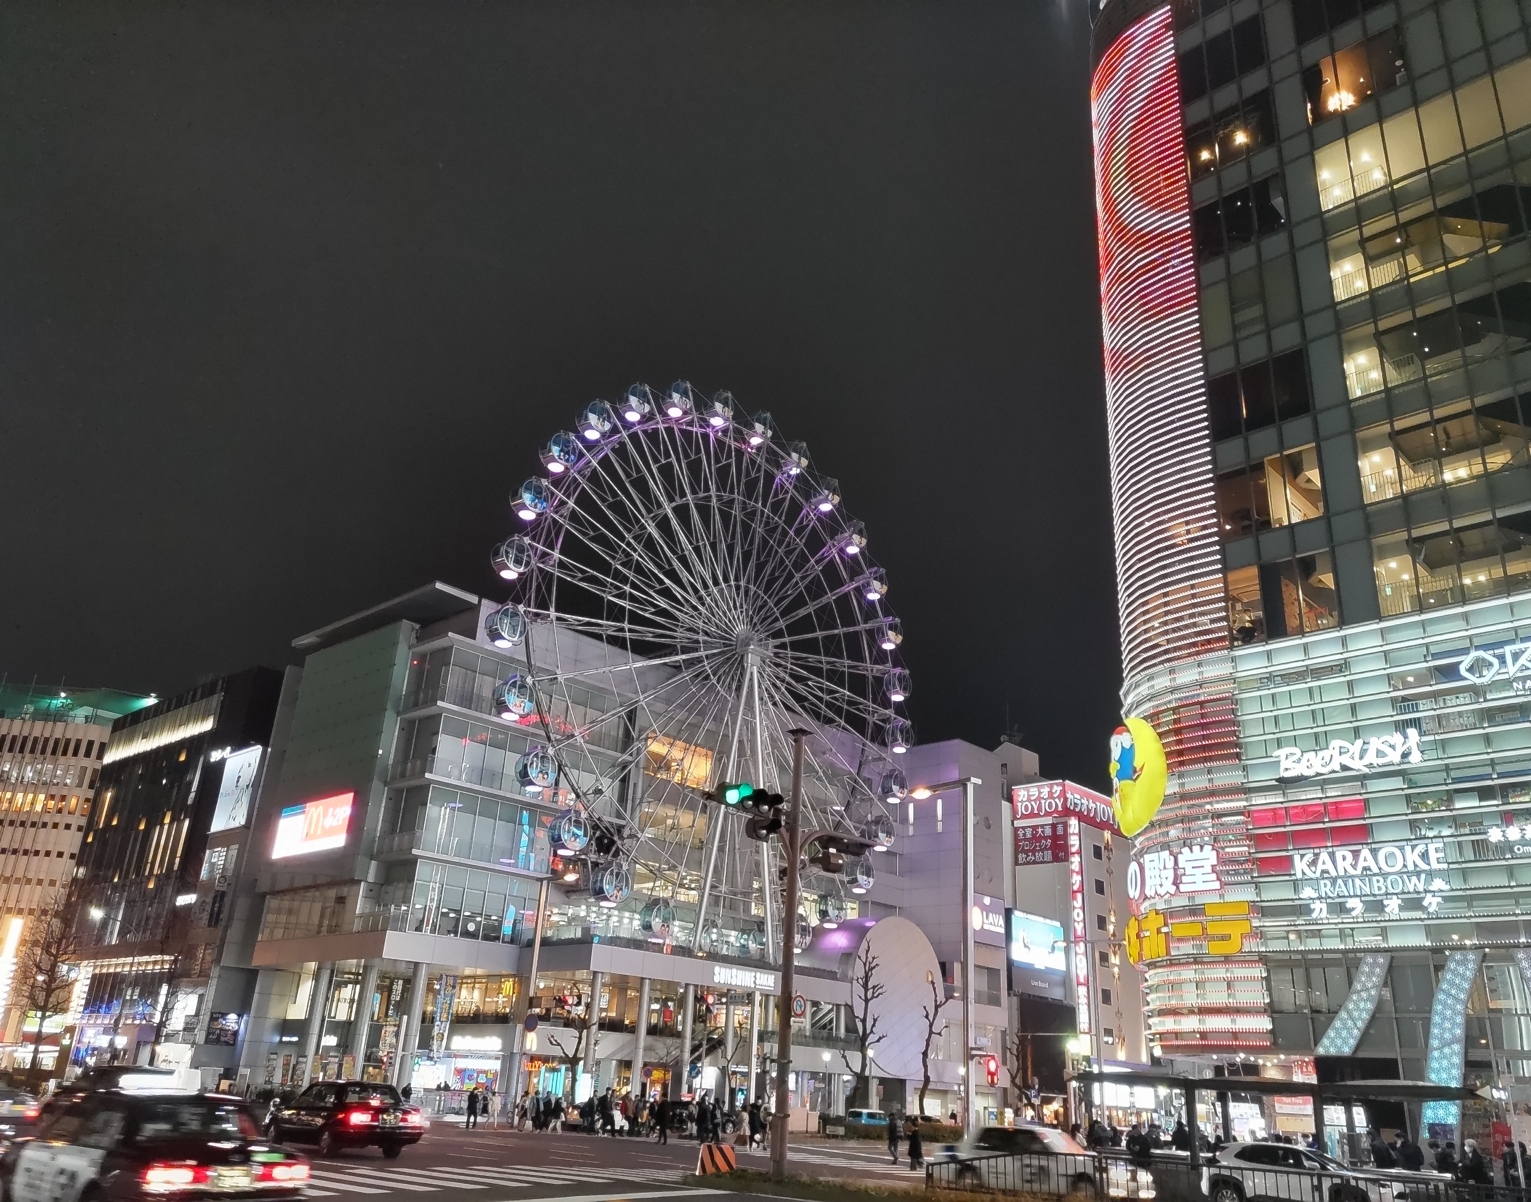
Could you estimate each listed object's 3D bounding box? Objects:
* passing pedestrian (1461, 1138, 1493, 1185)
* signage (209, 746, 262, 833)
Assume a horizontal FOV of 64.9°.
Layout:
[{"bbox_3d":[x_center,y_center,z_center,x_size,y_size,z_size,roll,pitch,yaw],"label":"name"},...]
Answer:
[{"bbox_3d":[14.022,11.492,23.690,0.450,1.640,0.500,-2,-23,14],"label":"passing pedestrian"},{"bbox_3d":[-38.562,13.965,88.172,5.900,5.650,0.400,-17,-30,40],"label":"signage"}]

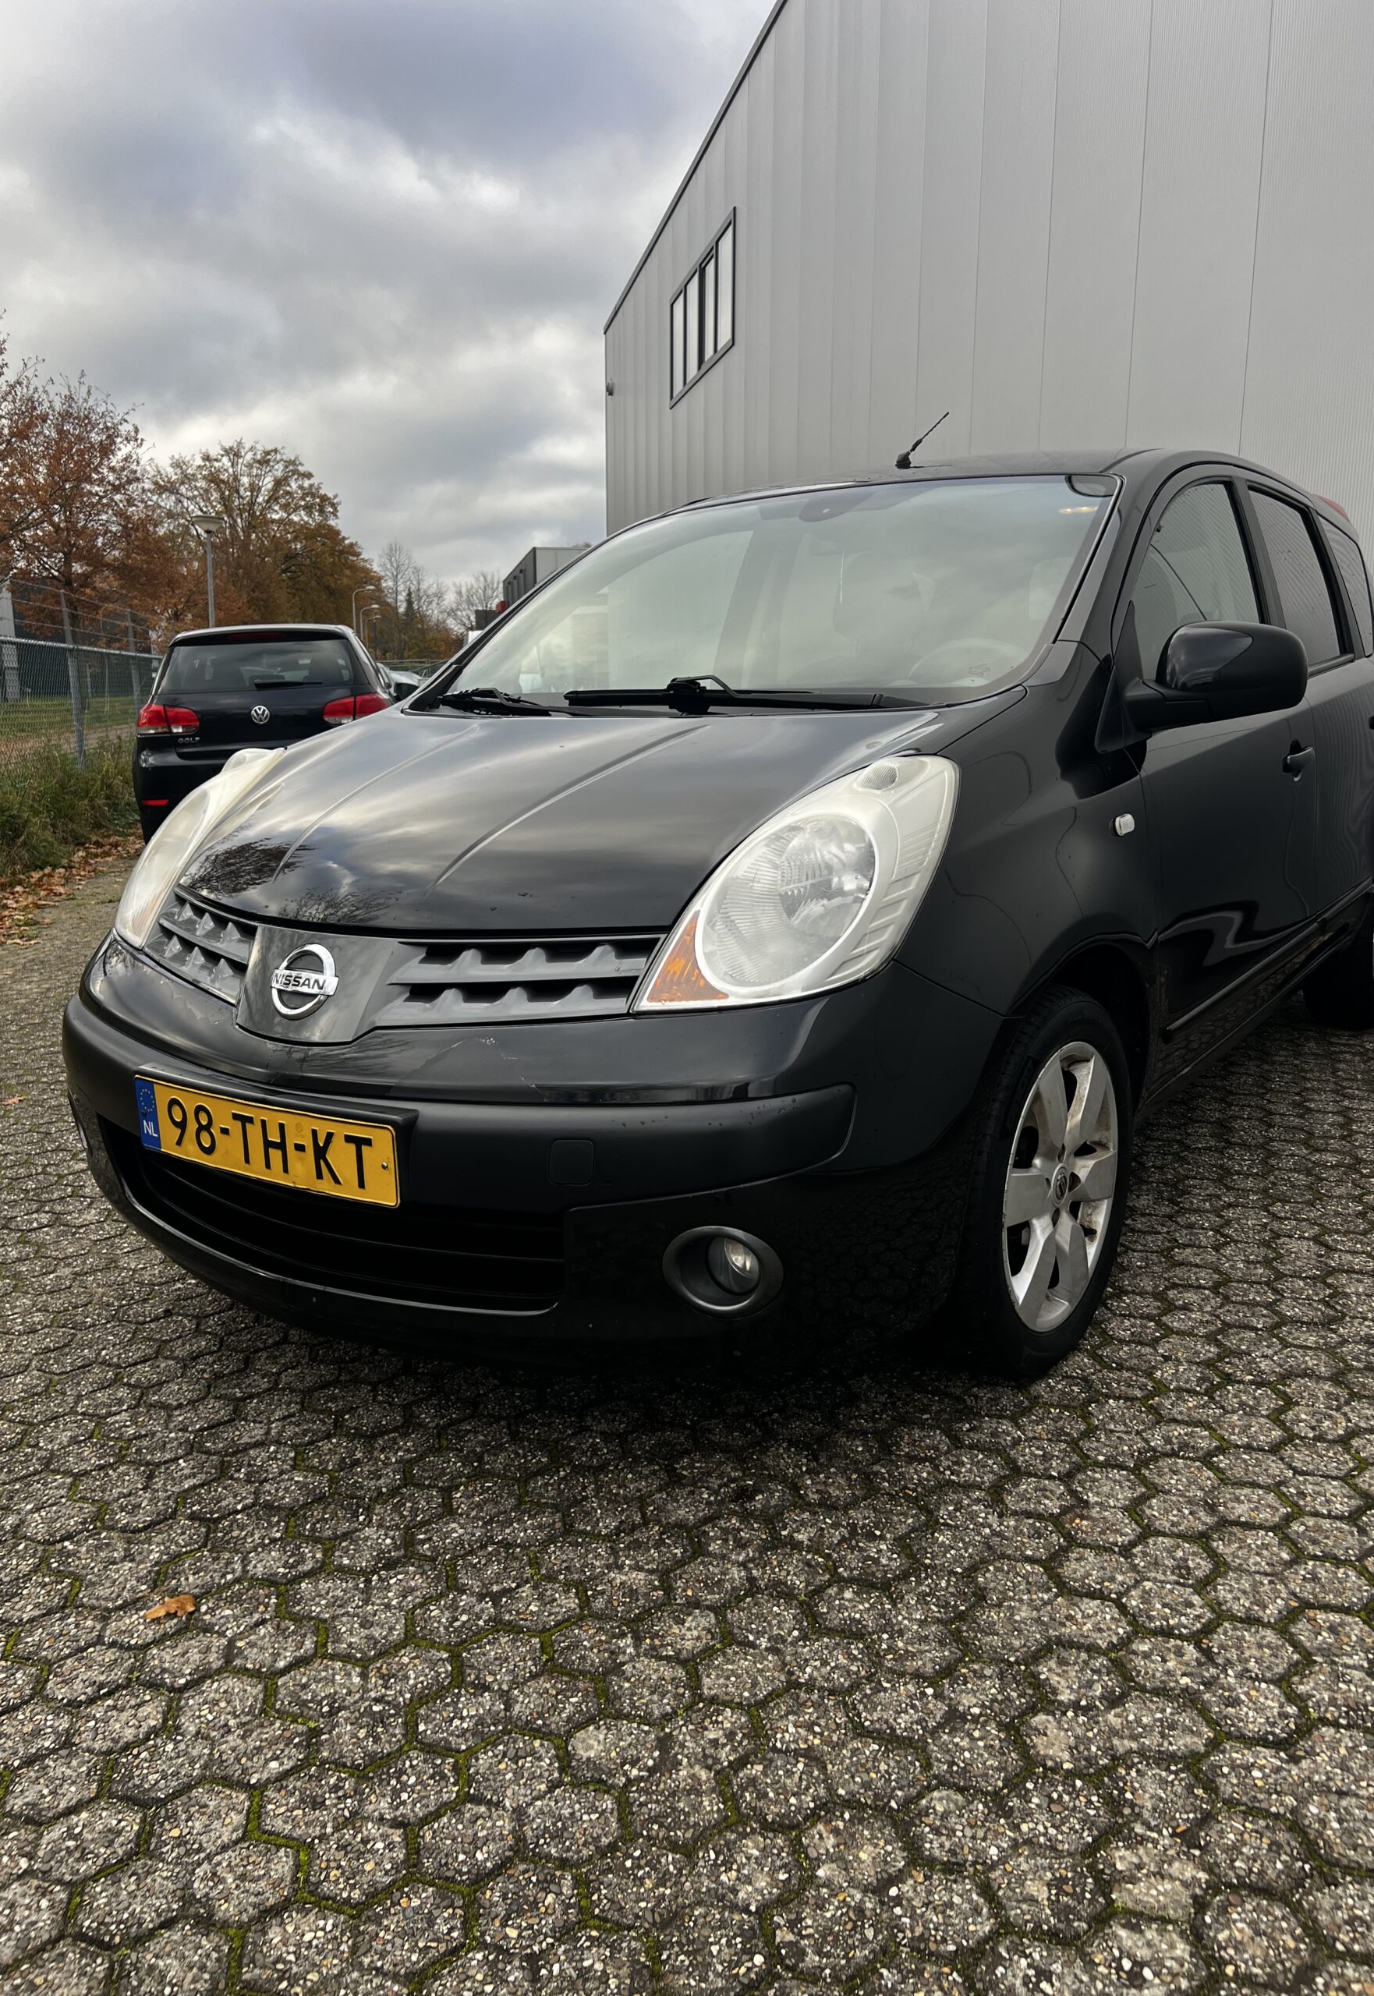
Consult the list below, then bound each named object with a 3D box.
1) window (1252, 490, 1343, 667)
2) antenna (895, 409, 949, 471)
[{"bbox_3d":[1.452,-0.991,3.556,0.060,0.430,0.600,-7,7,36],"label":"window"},{"bbox_3d":[0.543,-1.274,3.422,0.040,0.155,0.270,7,15,34],"label":"antenna"}]

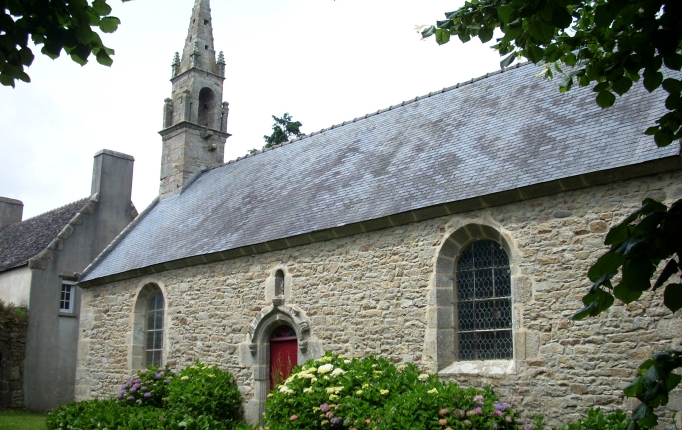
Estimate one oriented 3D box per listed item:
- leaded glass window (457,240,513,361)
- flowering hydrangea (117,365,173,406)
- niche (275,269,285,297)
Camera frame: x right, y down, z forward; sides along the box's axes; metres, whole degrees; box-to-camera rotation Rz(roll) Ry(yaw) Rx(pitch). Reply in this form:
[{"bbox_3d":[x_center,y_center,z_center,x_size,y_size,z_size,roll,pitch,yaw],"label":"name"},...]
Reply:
[{"bbox_3d":[2.429,1.430,12.491,1.102,2.070,0.160,-12,-18,43],"label":"leaded glass window"},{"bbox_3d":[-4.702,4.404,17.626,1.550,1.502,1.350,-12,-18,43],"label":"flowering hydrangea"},{"bbox_3d":[-1.259,1.508,15.976,0.330,0.618,0.220,-12,-18,43],"label":"niche"}]

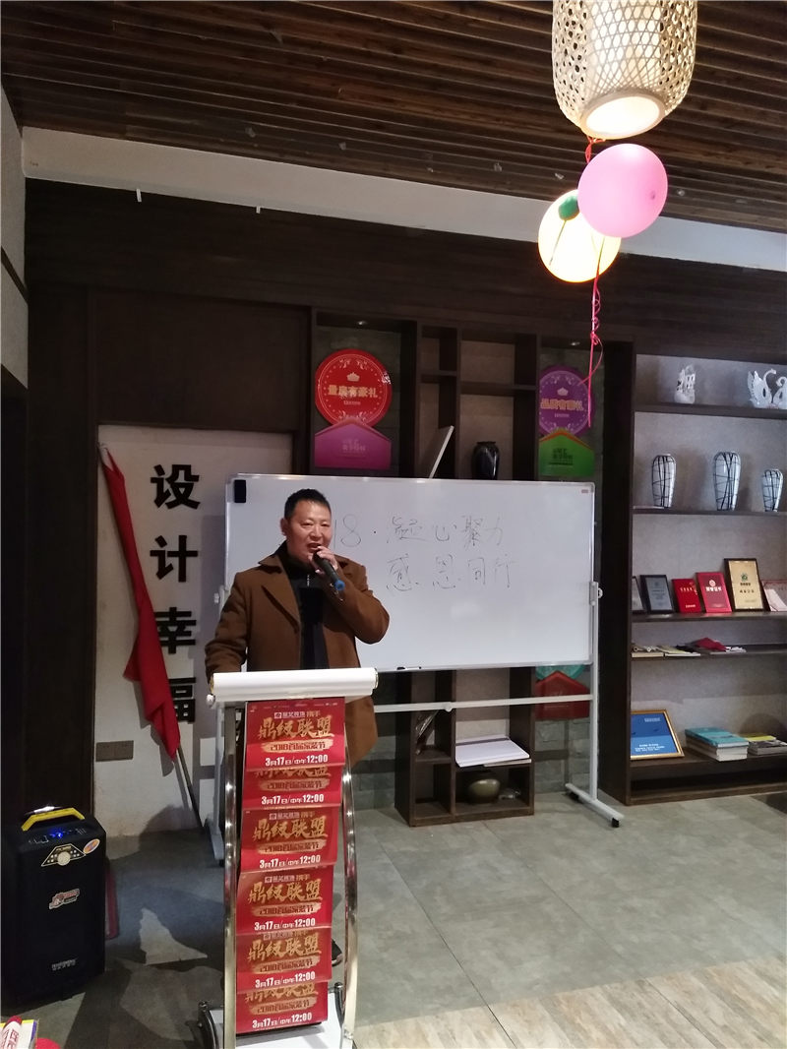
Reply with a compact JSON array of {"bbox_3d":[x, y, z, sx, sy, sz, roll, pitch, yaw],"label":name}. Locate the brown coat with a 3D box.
[{"bbox_3d":[-0.346,0.495,2.840,0.630,0.800,0.420,1,0,-11],"label":"brown coat"}]

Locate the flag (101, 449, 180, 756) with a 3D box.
[{"bbox_3d":[-1.291,0.413,3.878,0.215,1.579,0.140,-13,2,-16],"label":"flag"}]

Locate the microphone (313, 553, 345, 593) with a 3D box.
[{"bbox_3d":[-0.222,0.154,2.645,0.050,0.050,0.225,-17,37,-23],"label":"microphone"}]

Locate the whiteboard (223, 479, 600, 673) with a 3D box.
[{"bbox_3d":[0.149,0.260,4.077,2.002,0.989,0.035,1,0,-16],"label":"whiteboard"}]

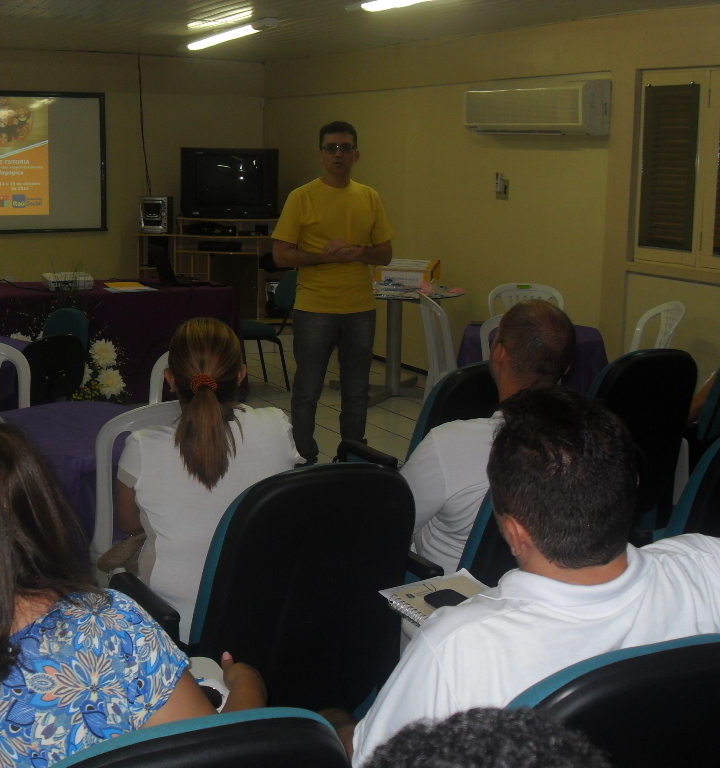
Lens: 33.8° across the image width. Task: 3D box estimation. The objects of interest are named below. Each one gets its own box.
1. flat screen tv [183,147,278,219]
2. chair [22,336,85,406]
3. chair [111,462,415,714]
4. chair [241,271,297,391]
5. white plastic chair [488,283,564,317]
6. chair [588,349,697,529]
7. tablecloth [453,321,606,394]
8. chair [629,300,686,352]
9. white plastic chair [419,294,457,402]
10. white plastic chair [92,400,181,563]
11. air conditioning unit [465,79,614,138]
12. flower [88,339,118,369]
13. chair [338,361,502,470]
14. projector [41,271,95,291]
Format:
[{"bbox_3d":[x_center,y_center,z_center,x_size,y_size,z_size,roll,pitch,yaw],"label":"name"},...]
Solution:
[{"bbox_3d":[-1.062,-1.736,10.213,0.820,0.590,0.440,3,11,9],"label":"flat screen tv"},{"bbox_3d":[-1.494,0.148,5.469,0.520,0.810,0.440,11,16,43],"label":"chair"},{"bbox_3d":[-0.217,0.608,2.749,0.640,1.000,0.650,-7,13,-32],"label":"chair"},{"bbox_3d":[-0.743,-0.371,8.271,0.550,0.830,0.470,-5,13,-29],"label":"chair"},{"bbox_3d":[0.912,-0.091,6.573,0.450,0.880,0.520,2,11,6],"label":"white plastic chair"},{"bbox_3d":[0.829,0.312,4.416,0.600,1.000,0.620,-5,13,-29],"label":"chair"},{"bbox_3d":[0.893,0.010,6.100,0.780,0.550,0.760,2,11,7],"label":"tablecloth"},{"bbox_3d":[1.430,-0.033,6.534,0.540,0.880,0.480,8,13,31],"label":"chair"},{"bbox_3d":[0.564,-0.032,6.267,0.520,0.880,0.450,-2,12,-14],"label":"white plastic chair"},{"bbox_3d":[-0.754,0.451,3.815,0.450,0.880,0.520,-9,15,-38],"label":"white plastic chair"},{"bbox_3d":[1.075,-1.696,7.317,0.210,0.302,1.169,-6,13,-30],"label":"air conditioning unit"},{"bbox_3d":[-1.474,-0.175,6.800,0.155,0.155,0.110,-2,11,-12],"label":"flower"},{"bbox_3d":[0.280,0.359,4.008,0.640,1.000,0.650,-7,14,-33],"label":"chair"},{"bbox_3d":[-1.834,-0.641,7.413,0.270,0.085,0.240,-5,13,-25],"label":"projector"}]

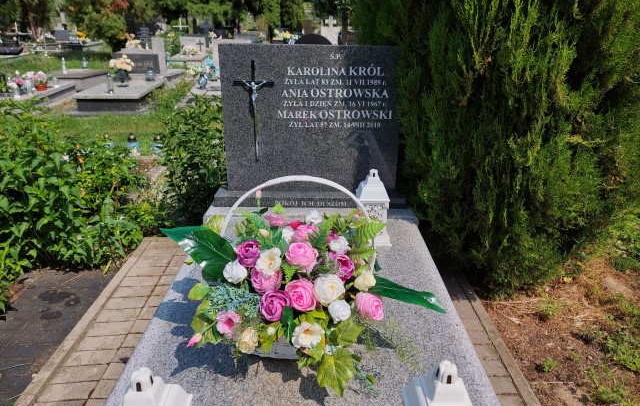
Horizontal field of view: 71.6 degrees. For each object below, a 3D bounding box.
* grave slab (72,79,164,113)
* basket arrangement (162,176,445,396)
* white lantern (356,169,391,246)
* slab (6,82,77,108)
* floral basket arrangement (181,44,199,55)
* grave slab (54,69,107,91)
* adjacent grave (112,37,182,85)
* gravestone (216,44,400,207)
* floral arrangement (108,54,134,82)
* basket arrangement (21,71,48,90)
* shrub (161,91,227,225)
[{"bbox_3d":[-3.334,-1.897,7.603,1.020,0.220,2.050,-4,24,-6],"label":"grave slab"},{"bbox_3d":[-0.033,0.202,1.390,0.840,0.510,0.520,-1,24,0],"label":"basket arrangement"},{"bbox_3d":[0.250,0.010,2.037,0.150,0.330,0.150,0,24,3],"label":"white lantern"},{"bbox_3d":[-4.904,-1.737,7.326,1.000,0.200,1.900,-1,24,0],"label":"slab"},{"bbox_3d":[-3.525,-4.142,12.056,0.460,0.340,0.380,-1,24,0],"label":"floral basket arrangement"},{"bbox_3d":[-4.923,-2.553,9.152,0.850,0.200,1.350,-1,24,0],"label":"grave slab"},{"bbox_3d":[-3.399,-2.762,8.675,1.150,0.880,0.450,-2,24,-3],"label":"adjacent grave"},{"bbox_3d":[-0.045,-0.355,2.110,0.860,0.740,0.170,0,20,0],"label":"gravestone"},{"bbox_3d":[-3.399,-2.296,7.679,0.430,0.470,0.370,-1,24,0],"label":"floral arrangement"},{"bbox_3d":[-4.758,-2.048,7.407,0.420,0.310,0.320,-1,24,0],"label":"basket arrangement"},{"bbox_3d":[-0.803,-0.256,3.003,0.570,0.900,0.540,-1,24,0],"label":"shrub"}]

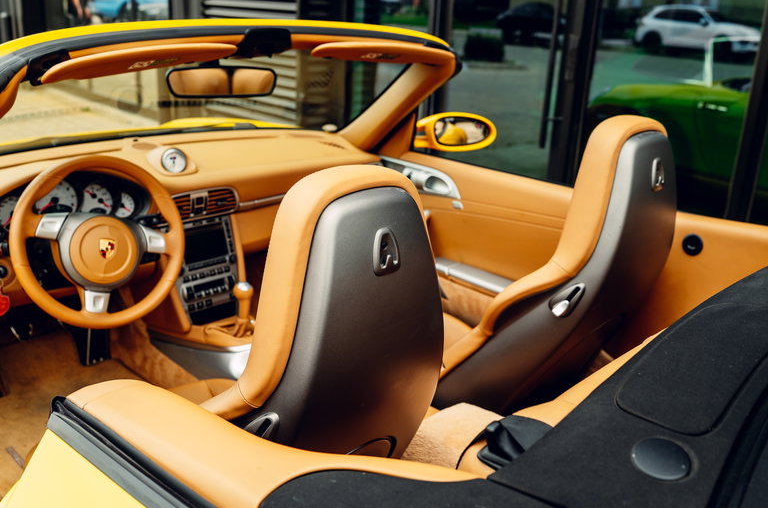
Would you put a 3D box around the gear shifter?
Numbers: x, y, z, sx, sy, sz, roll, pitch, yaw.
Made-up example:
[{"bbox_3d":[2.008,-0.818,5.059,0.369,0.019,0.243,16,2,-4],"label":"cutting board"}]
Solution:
[{"bbox_3d":[-0.361,0.140,1.899,0.052,0.140,0.050,3,18,-1],"label":"gear shifter"}]

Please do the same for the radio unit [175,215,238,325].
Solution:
[{"bbox_3d":[-0.478,0.045,2.020,0.170,0.280,0.070,-16,11,-40],"label":"radio unit"}]

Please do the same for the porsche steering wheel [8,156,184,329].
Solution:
[{"bbox_3d":[-0.615,-0.024,1.612,0.370,0.370,0.090,-16,10,-40],"label":"porsche steering wheel"}]

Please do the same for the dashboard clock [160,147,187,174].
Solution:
[{"bbox_3d":[-0.571,-0.253,2.030,0.066,0.066,0.035,-16,10,-40],"label":"dashboard clock"}]

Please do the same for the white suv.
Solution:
[{"bbox_3d":[12.758,-9.081,30.000,4.750,1.680,1.920,19,24,39],"label":"white suv"}]

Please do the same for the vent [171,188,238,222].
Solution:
[{"bbox_3d":[-0.505,-0.132,2.007,0.235,0.078,0.045,-15,18,-42],"label":"vent"}]

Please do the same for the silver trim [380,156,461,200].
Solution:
[{"bbox_3d":[0.110,-0.232,2.292,0.045,0.090,0.360,-16,25,-40],"label":"silver trim"}]

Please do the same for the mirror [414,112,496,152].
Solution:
[{"bbox_3d":[0.219,-0.393,2.404,0.270,0.126,0.130,-8,21,-24],"label":"mirror"}]

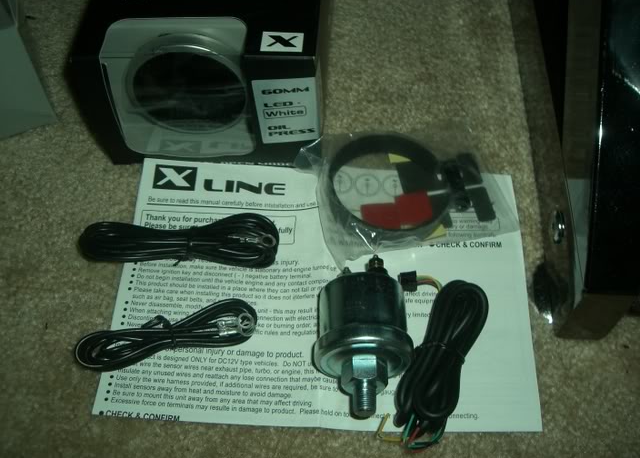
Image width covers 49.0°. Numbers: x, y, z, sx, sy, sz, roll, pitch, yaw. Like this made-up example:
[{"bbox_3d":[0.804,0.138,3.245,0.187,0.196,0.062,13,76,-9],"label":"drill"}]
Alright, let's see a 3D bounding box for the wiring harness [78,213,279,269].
[{"bbox_3d":[-0.073,0.005,0.369,0.104,0.014,0.029,1,59,-1],"label":"wiring harness"}]

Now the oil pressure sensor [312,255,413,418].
[{"bbox_3d":[0.020,0.052,0.325,0.045,0.045,0.071,2,54,0],"label":"oil pressure sensor"}]

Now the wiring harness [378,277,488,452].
[{"bbox_3d":[0.057,0.062,0.337,0.034,0.016,0.089,19,60,10],"label":"wiring harness"}]

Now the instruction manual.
[{"bbox_3d":[0.002,0.027,0.365,0.210,0.004,0.148,2,59,0],"label":"instruction manual"}]

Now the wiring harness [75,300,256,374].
[{"bbox_3d":[-0.074,0.052,0.342,0.088,0.011,0.024,-12,60,-9],"label":"wiring harness"}]

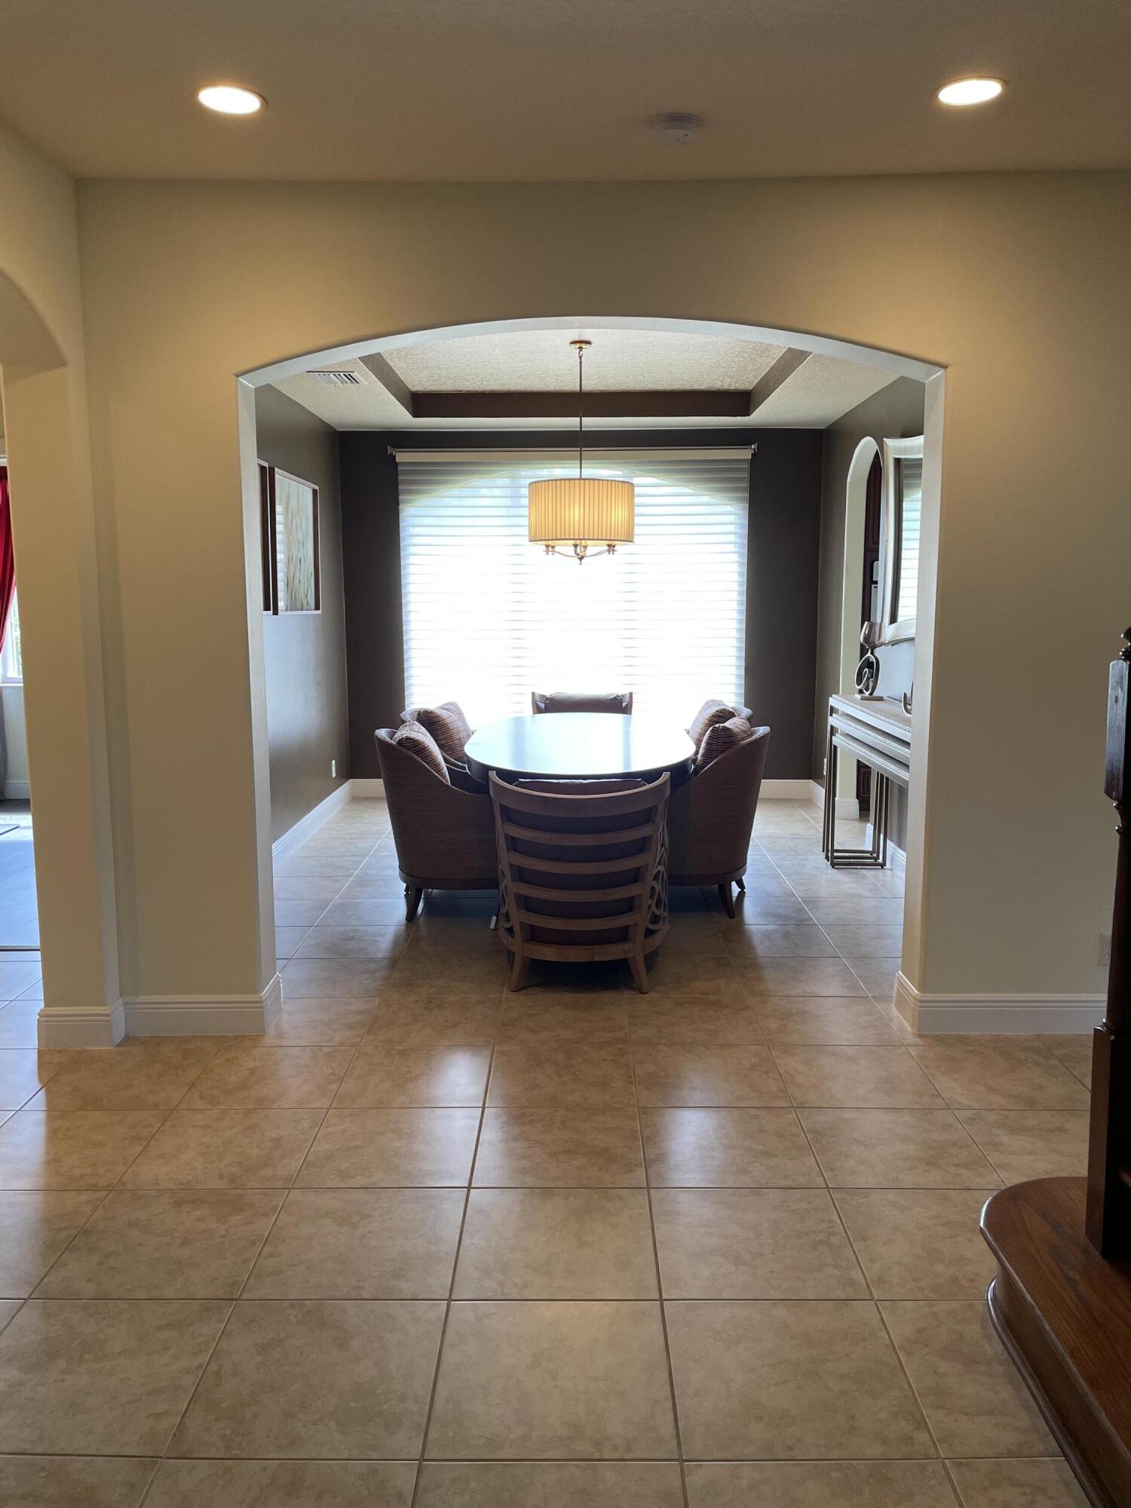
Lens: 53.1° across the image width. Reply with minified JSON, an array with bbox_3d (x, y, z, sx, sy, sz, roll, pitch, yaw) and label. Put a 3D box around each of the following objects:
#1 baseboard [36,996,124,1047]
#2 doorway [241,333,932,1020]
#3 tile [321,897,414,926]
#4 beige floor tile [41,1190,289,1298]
[{"bbox_3d":[-1.638,0.908,3.836,0.255,0.136,0.120,0,8,1],"label":"baseboard"},{"bbox_3d":[0.084,-0.225,3.888,2.273,2.393,0.212,0,8,0],"label":"doorway"},{"bbox_3d":[-0.909,0.759,5.371,0.455,0.010,0.455,0,8,1],"label":"tile"},{"bbox_3d":[-0.931,1.146,2.665,0.455,0.010,0.455,0,8,1],"label":"beige floor tile"}]

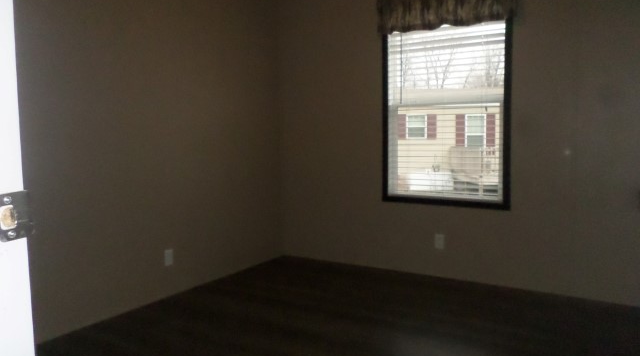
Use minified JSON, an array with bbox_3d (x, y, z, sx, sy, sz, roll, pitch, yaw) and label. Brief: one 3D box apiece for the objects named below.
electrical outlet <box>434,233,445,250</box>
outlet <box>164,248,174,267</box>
[{"bbox_3d":[0.927,0.495,3.580,0.072,0.115,0.012,2,6,32],"label":"electrical outlet"},{"bbox_3d":[-1.057,0.562,3.257,0.012,0.115,0.072,2,6,32],"label":"outlet"}]

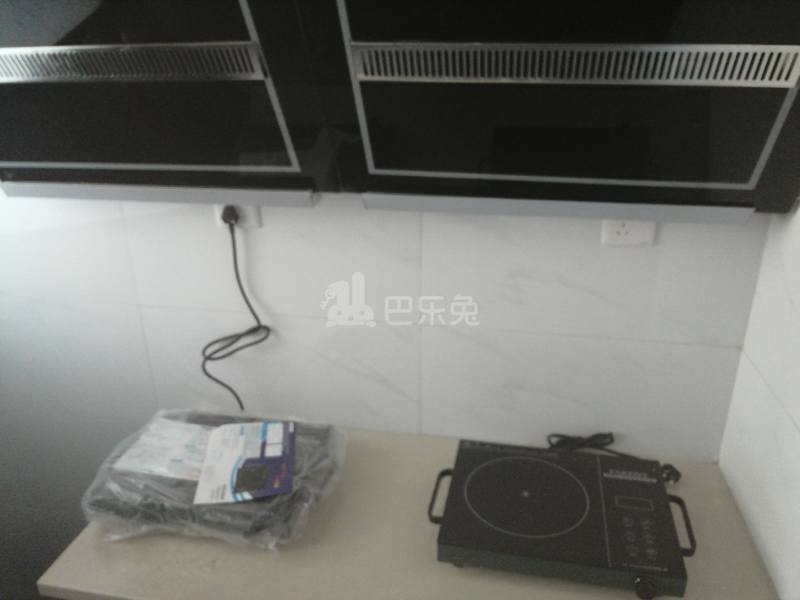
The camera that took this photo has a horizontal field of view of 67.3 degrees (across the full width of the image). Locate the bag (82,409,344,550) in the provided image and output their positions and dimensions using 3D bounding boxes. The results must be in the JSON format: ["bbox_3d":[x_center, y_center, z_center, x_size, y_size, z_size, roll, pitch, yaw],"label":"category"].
[{"bbox_3d":[-0.307,0.304,1.071,0.375,0.082,0.280,4,22,11],"label":"bag"}]

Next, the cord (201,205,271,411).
[{"bbox_3d":[-0.337,0.038,1.189,0.150,0.458,0.070,4,22,11],"label":"cord"}]

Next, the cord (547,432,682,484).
[{"bbox_3d":[0.395,0.290,1.109,0.233,0.062,0.105,4,22,11],"label":"cord"}]

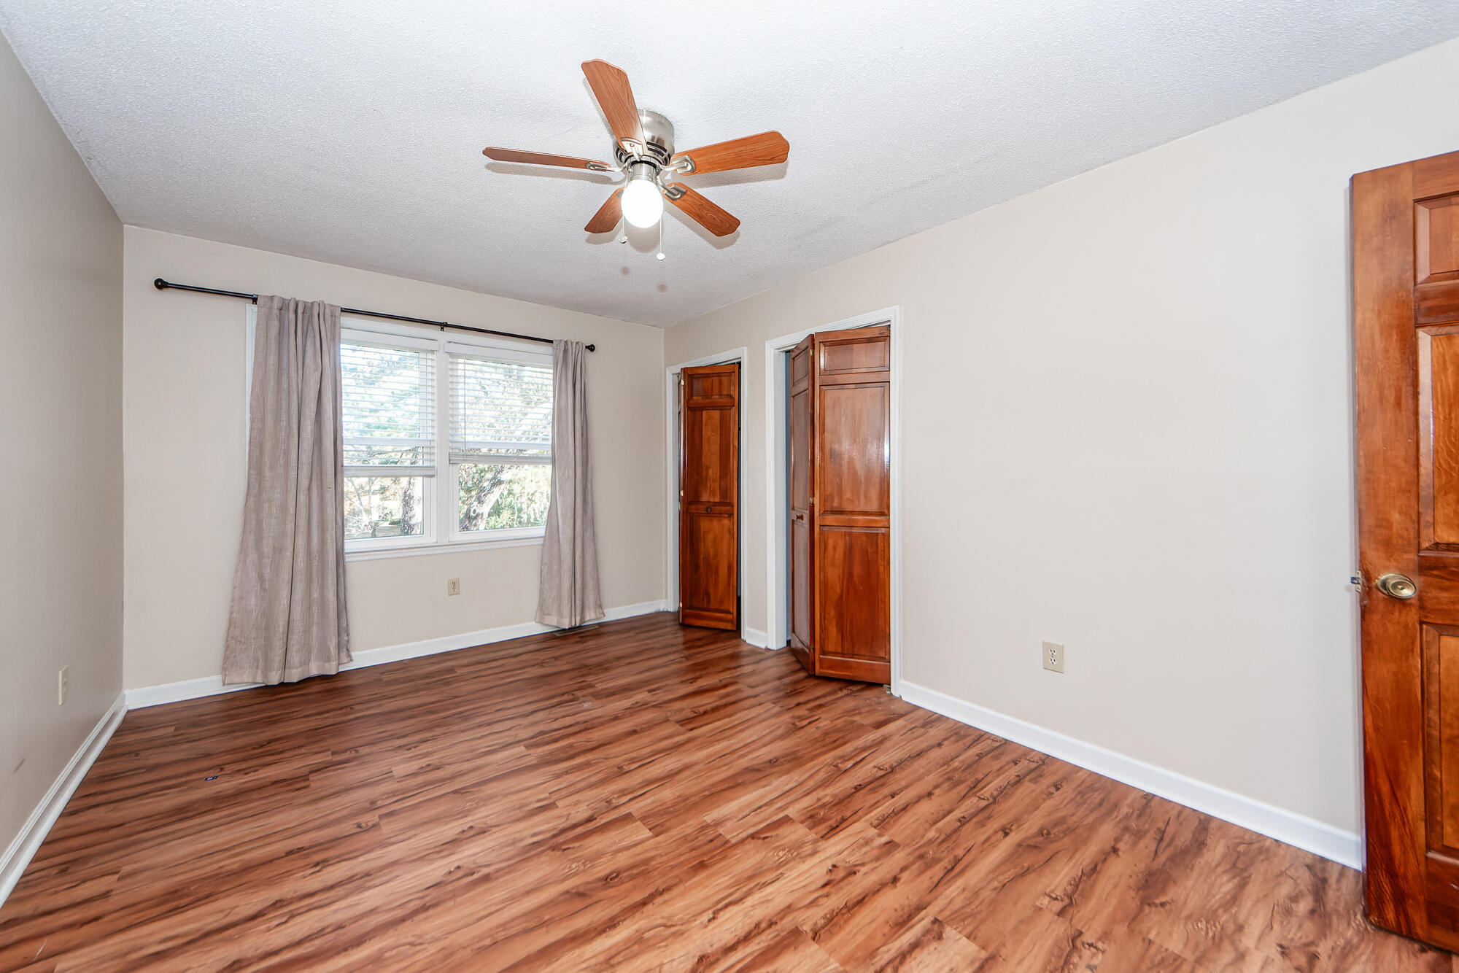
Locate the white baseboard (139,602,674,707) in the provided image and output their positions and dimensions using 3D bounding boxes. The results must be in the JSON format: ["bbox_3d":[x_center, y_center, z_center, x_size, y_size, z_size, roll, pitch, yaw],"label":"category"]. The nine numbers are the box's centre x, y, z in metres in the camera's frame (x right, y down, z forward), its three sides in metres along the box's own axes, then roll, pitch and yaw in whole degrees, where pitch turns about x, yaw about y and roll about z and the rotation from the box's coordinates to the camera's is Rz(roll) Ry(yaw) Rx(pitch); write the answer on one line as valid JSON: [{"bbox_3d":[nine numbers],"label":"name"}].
[{"bbox_3d":[-1.794,1.051,3.315,3.043,0.100,0.020,-1,1,-35],"label":"white baseboard"}]

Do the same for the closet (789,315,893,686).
[{"bbox_3d":[0.592,0.100,2.925,0.260,2.000,0.740,-1,1,-43],"label":"closet"}]

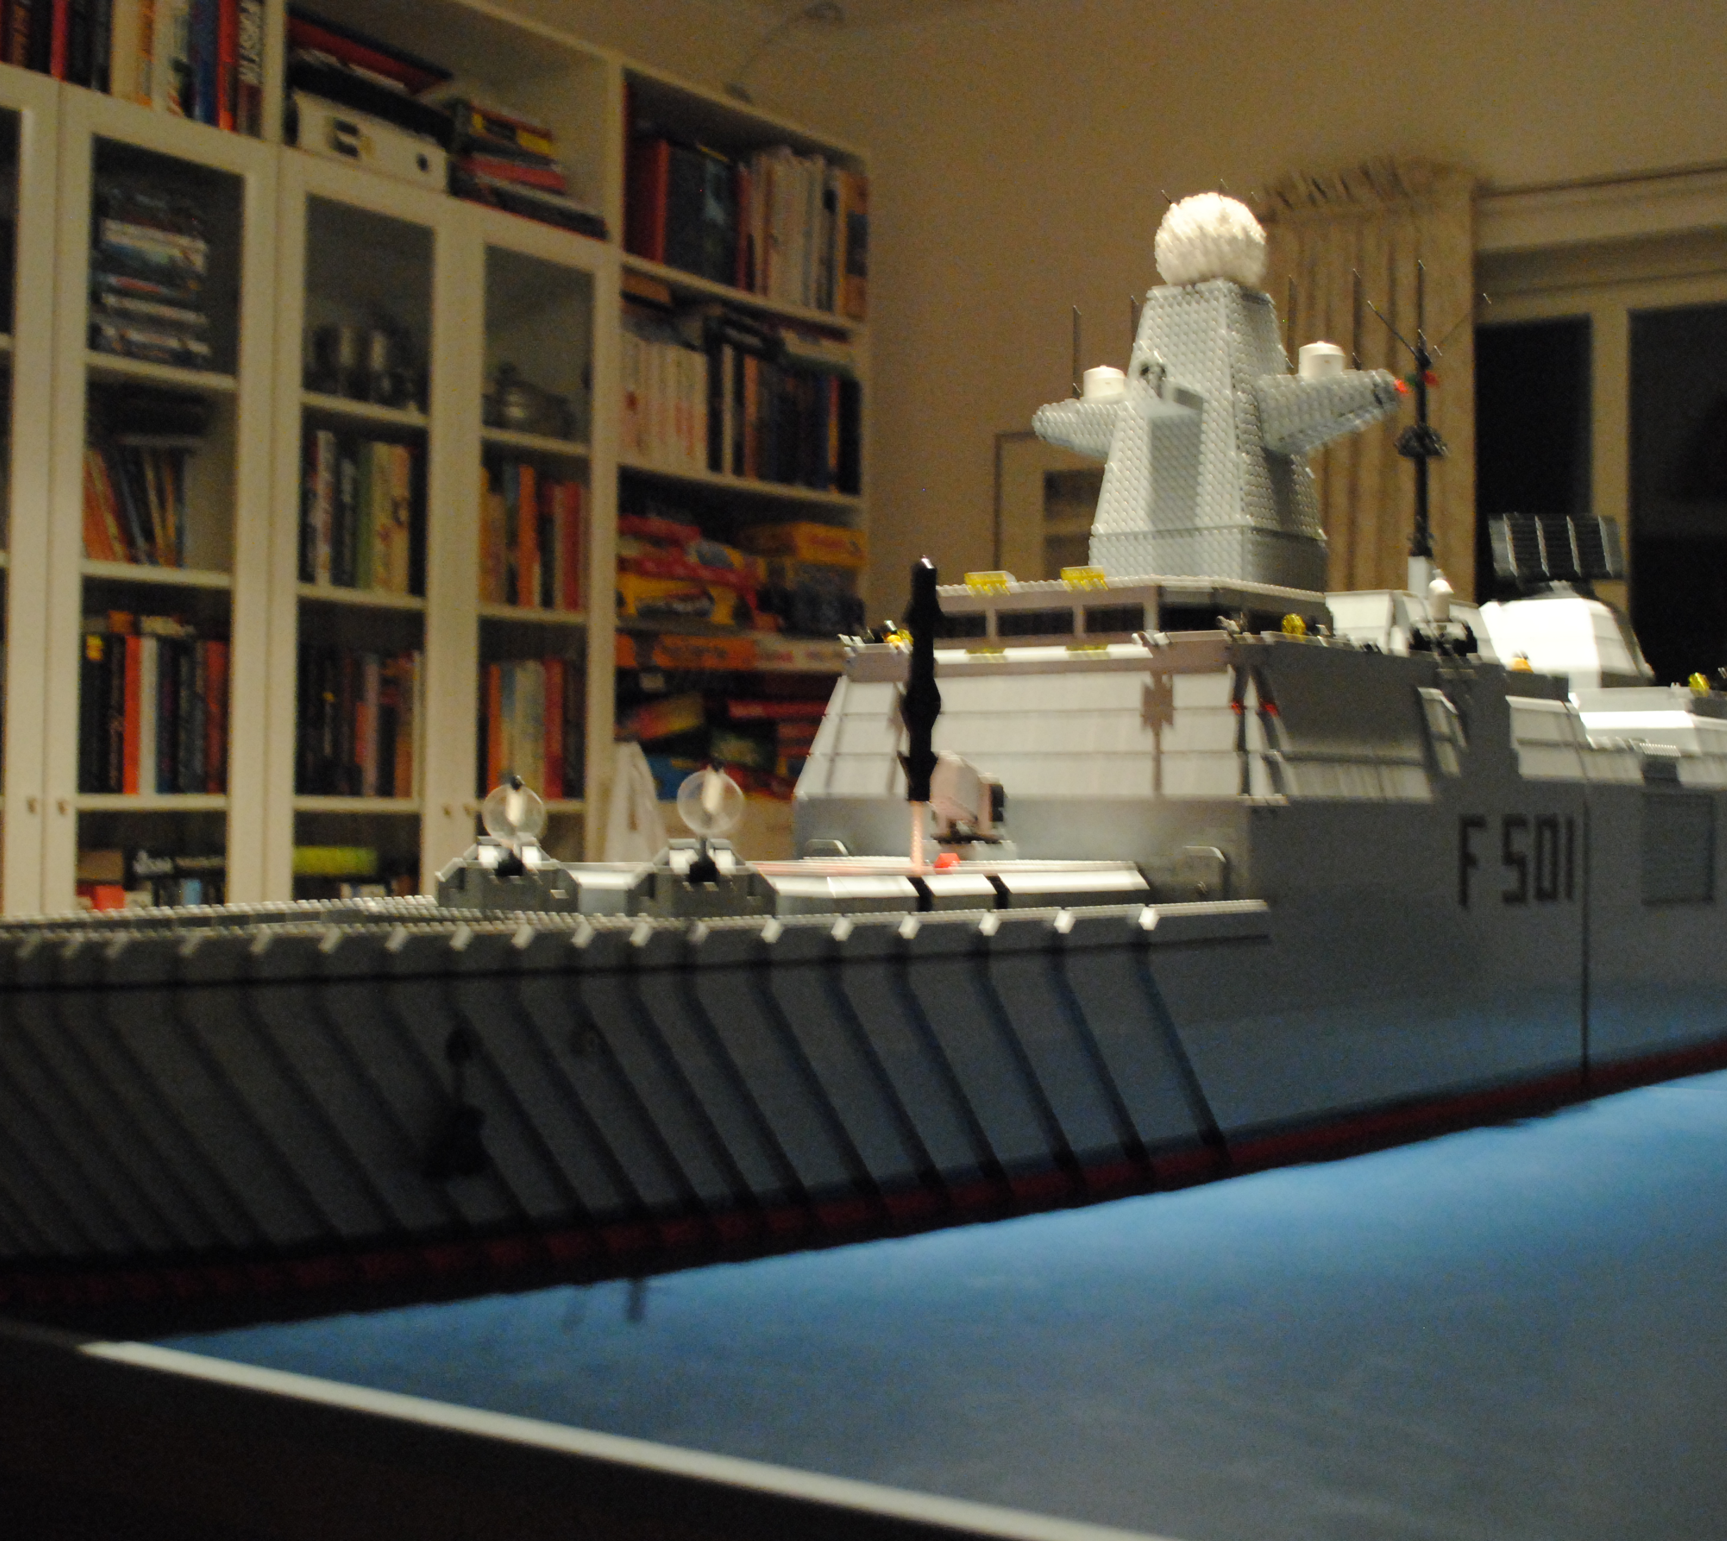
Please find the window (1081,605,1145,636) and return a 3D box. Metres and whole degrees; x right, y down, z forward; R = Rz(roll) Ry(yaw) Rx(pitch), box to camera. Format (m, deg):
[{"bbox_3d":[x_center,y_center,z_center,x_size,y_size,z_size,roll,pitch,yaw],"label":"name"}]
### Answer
[{"bbox_3d":[0.171,-0.102,1.700,0.048,0.019,0.009,-1,-2,36],"label":"window"}]

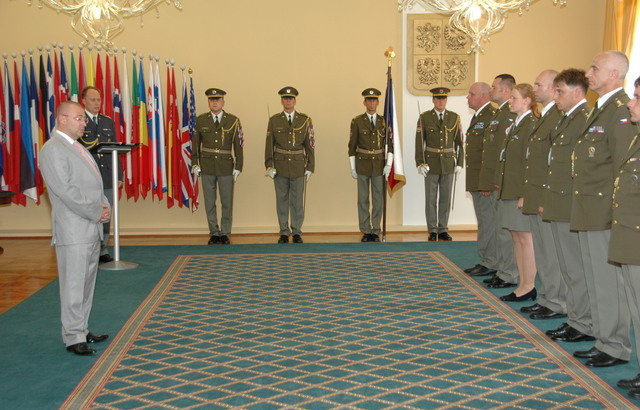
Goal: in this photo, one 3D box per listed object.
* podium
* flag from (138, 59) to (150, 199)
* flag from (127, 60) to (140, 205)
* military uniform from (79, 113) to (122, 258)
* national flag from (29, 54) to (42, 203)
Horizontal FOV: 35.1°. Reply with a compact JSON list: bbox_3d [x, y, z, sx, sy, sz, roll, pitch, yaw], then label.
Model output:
[{"bbox_3d":[-2.068,0.013,10.343,0.480,1.300,0.420,-2,4,-17],"label":"podium"},{"bbox_3d":[-2.204,-0.956,12.738,0.145,1.773,0.200,-1,5,-2],"label":"flag"},{"bbox_3d":[-2.338,-0.956,12.733,0.176,1.823,0.200,-1,5,-2],"label":"flag"},{"bbox_3d":[-2.343,-0.204,10.836,0.520,1.564,0.340,-3,5,-26],"label":"military uniform"},{"bbox_3d":[-3.631,-0.973,12.947,0.200,1.912,0.220,-1,4,-2],"label":"national flag"}]

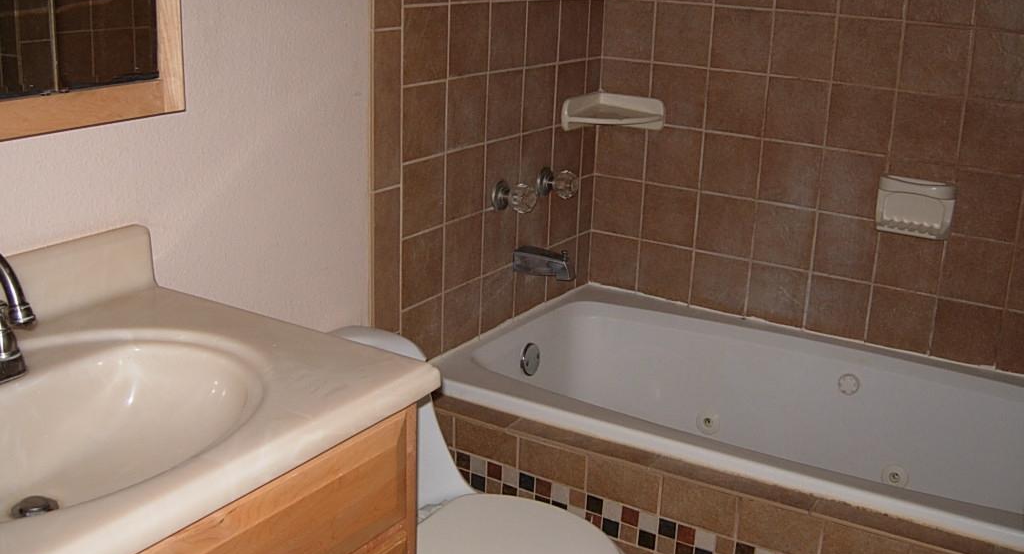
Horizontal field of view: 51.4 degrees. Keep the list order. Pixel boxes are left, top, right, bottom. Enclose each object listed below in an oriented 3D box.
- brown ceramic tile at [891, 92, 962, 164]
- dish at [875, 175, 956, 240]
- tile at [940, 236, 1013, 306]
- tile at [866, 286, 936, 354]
[{"bbox_3d":[0.929,-0.334,2.379,0.152,0.153,0.009,12,20,30],"label":"brown ceramic tile"},{"bbox_3d":[0.912,-0.158,2.414,0.160,0.118,0.060,12,20,30],"label":"dish"},{"bbox_3d":[1.050,-0.014,2.408,0.152,0.152,0.010,12,20,30],"label":"tile"},{"bbox_3d":[0.917,0.100,2.513,0.152,0.147,0.009,12,20,30],"label":"tile"}]

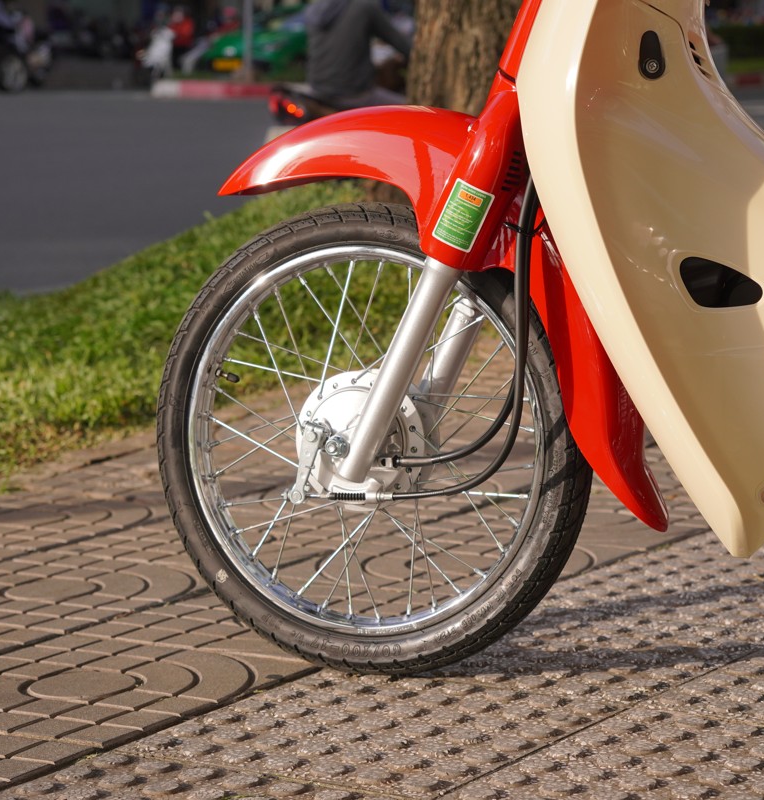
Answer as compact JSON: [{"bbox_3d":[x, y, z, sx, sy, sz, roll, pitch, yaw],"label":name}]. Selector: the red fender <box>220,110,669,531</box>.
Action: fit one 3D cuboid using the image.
[{"bbox_3d":[0.064,-0.102,2.887,0.570,0.467,0.170,4,7,24],"label":"red fender"}]

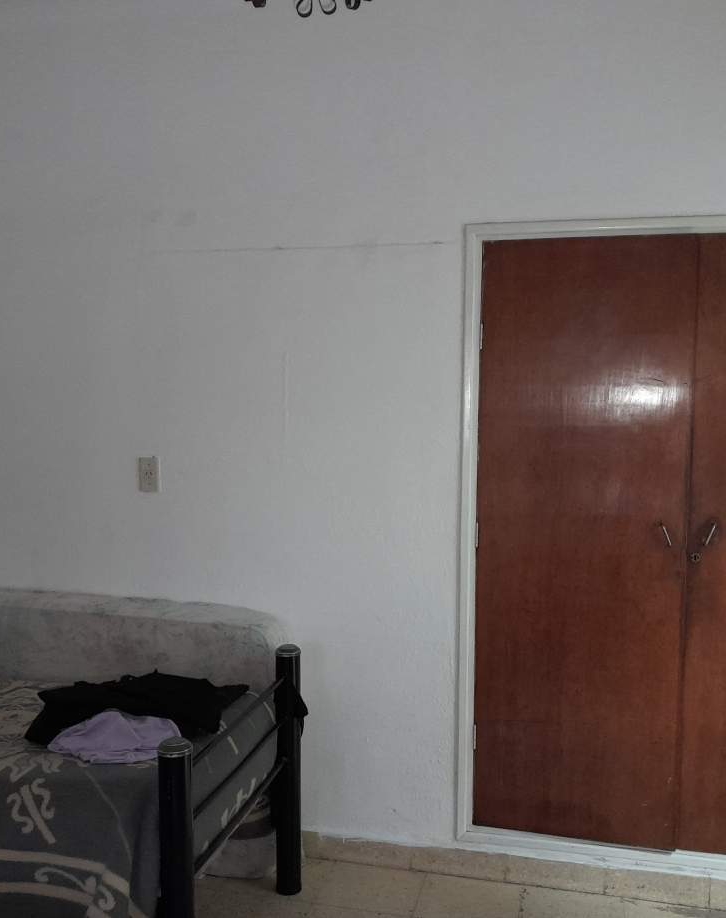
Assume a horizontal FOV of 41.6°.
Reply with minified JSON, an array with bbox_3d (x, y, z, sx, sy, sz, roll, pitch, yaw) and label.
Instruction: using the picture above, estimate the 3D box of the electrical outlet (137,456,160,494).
[{"bbox_3d":[-0.711,0.053,3.179,0.073,0.117,0.012,1,4,13],"label":"electrical outlet"}]

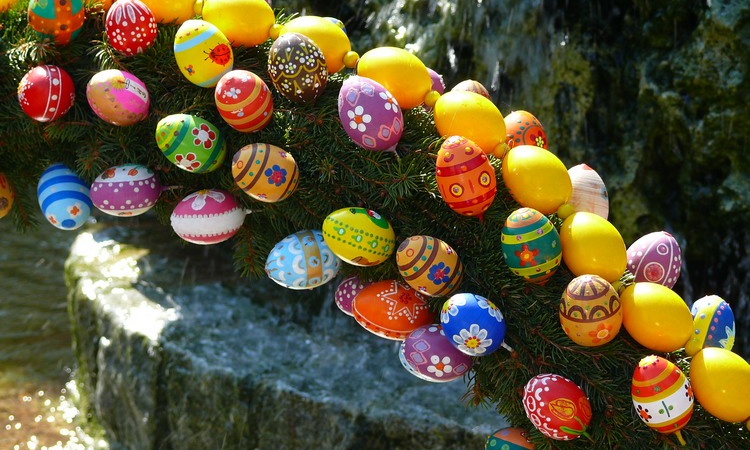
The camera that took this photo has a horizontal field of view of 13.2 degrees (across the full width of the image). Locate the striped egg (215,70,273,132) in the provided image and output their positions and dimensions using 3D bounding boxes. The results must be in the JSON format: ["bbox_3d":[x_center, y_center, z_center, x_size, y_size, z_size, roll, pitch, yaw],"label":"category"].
[{"bbox_3d":[-0.101,-0.096,2.520,0.044,0.056,0.044,-25,38,0],"label":"striped egg"}]

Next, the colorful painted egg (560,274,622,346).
[{"bbox_3d":[0.152,0.060,2.280,0.043,0.054,0.043,-2,30,0],"label":"colorful painted egg"}]

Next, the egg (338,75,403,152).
[{"bbox_3d":[-0.003,-0.084,2.450,0.045,0.060,0.045,-30,11,0],"label":"egg"}]

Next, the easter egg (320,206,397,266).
[{"bbox_3d":[-0.012,0.009,2.490,0.059,0.043,0.043,14,0,-24],"label":"easter egg"}]

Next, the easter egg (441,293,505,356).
[{"bbox_3d":[0.072,0.073,2.390,0.046,0.046,0.059,6,-14,27],"label":"easter egg"}]

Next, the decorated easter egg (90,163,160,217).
[{"bbox_3d":[-0.194,-0.027,2.530,0.056,0.040,0.040,-5,0,-14],"label":"decorated easter egg"}]

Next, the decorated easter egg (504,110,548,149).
[{"bbox_3d":[0.121,-0.066,2.610,0.039,0.051,0.039,-18,14,0],"label":"decorated easter egg"}]

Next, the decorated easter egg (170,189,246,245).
[{"bbox_3d":[-0.131,-0.006,2.540,0.059,0.043,0.043,-8,0,-15],"label":"decorated easter egg"}]

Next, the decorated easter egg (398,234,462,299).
[{"bbox_3d":[0.041,0.031,2.460,0.059,0.043,0.043,40,0,-40],"label":"decorated easter egg"}]

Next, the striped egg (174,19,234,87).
[{"bbox_3d":[-0.134,-0.135,2.550,0.045,0.057,0.045,-28,18,0],"label":"striped egg"}]

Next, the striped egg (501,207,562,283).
[{"bbox_3d":[0.115,0.015,2.400,0.044,0.059,0.044,-16,35,0],"label":"striped egg"}]

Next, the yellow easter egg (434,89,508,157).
[{"bbox_3d":[0.072,-0.077,2.440,0.060,0.045,0.045,35,0,26],"label":"yellow easter egg"}]

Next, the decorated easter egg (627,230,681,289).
[{"bbox_3d":[0.213,0.028,2.460,0.041,0.052,0.041,22,15,0],"label":"decorated easter egg"}]

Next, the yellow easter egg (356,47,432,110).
[{"bbox_3d":[0.015,-0.112,2.470,0.060,0.045,0.045,22,0,20],"label":"yellow easter egg"}]

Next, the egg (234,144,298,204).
[{"bbox_3d":[-0.083,-0.040,2.470,0.057,0.044,0.044,28,0,-41],"label":"egg"}]

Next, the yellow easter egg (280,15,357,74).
[{"bbox_3d":[-0.046,-0.142,2.560,0.061,0.045,0.045,24,0,20],"label":"yellow easter egg"}]

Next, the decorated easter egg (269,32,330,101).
[{"bbox_3d":[-0.059,-0.121,2.510,0.045,0.059,0.045,-18,47,0],"label":"decorated easter egg"}]

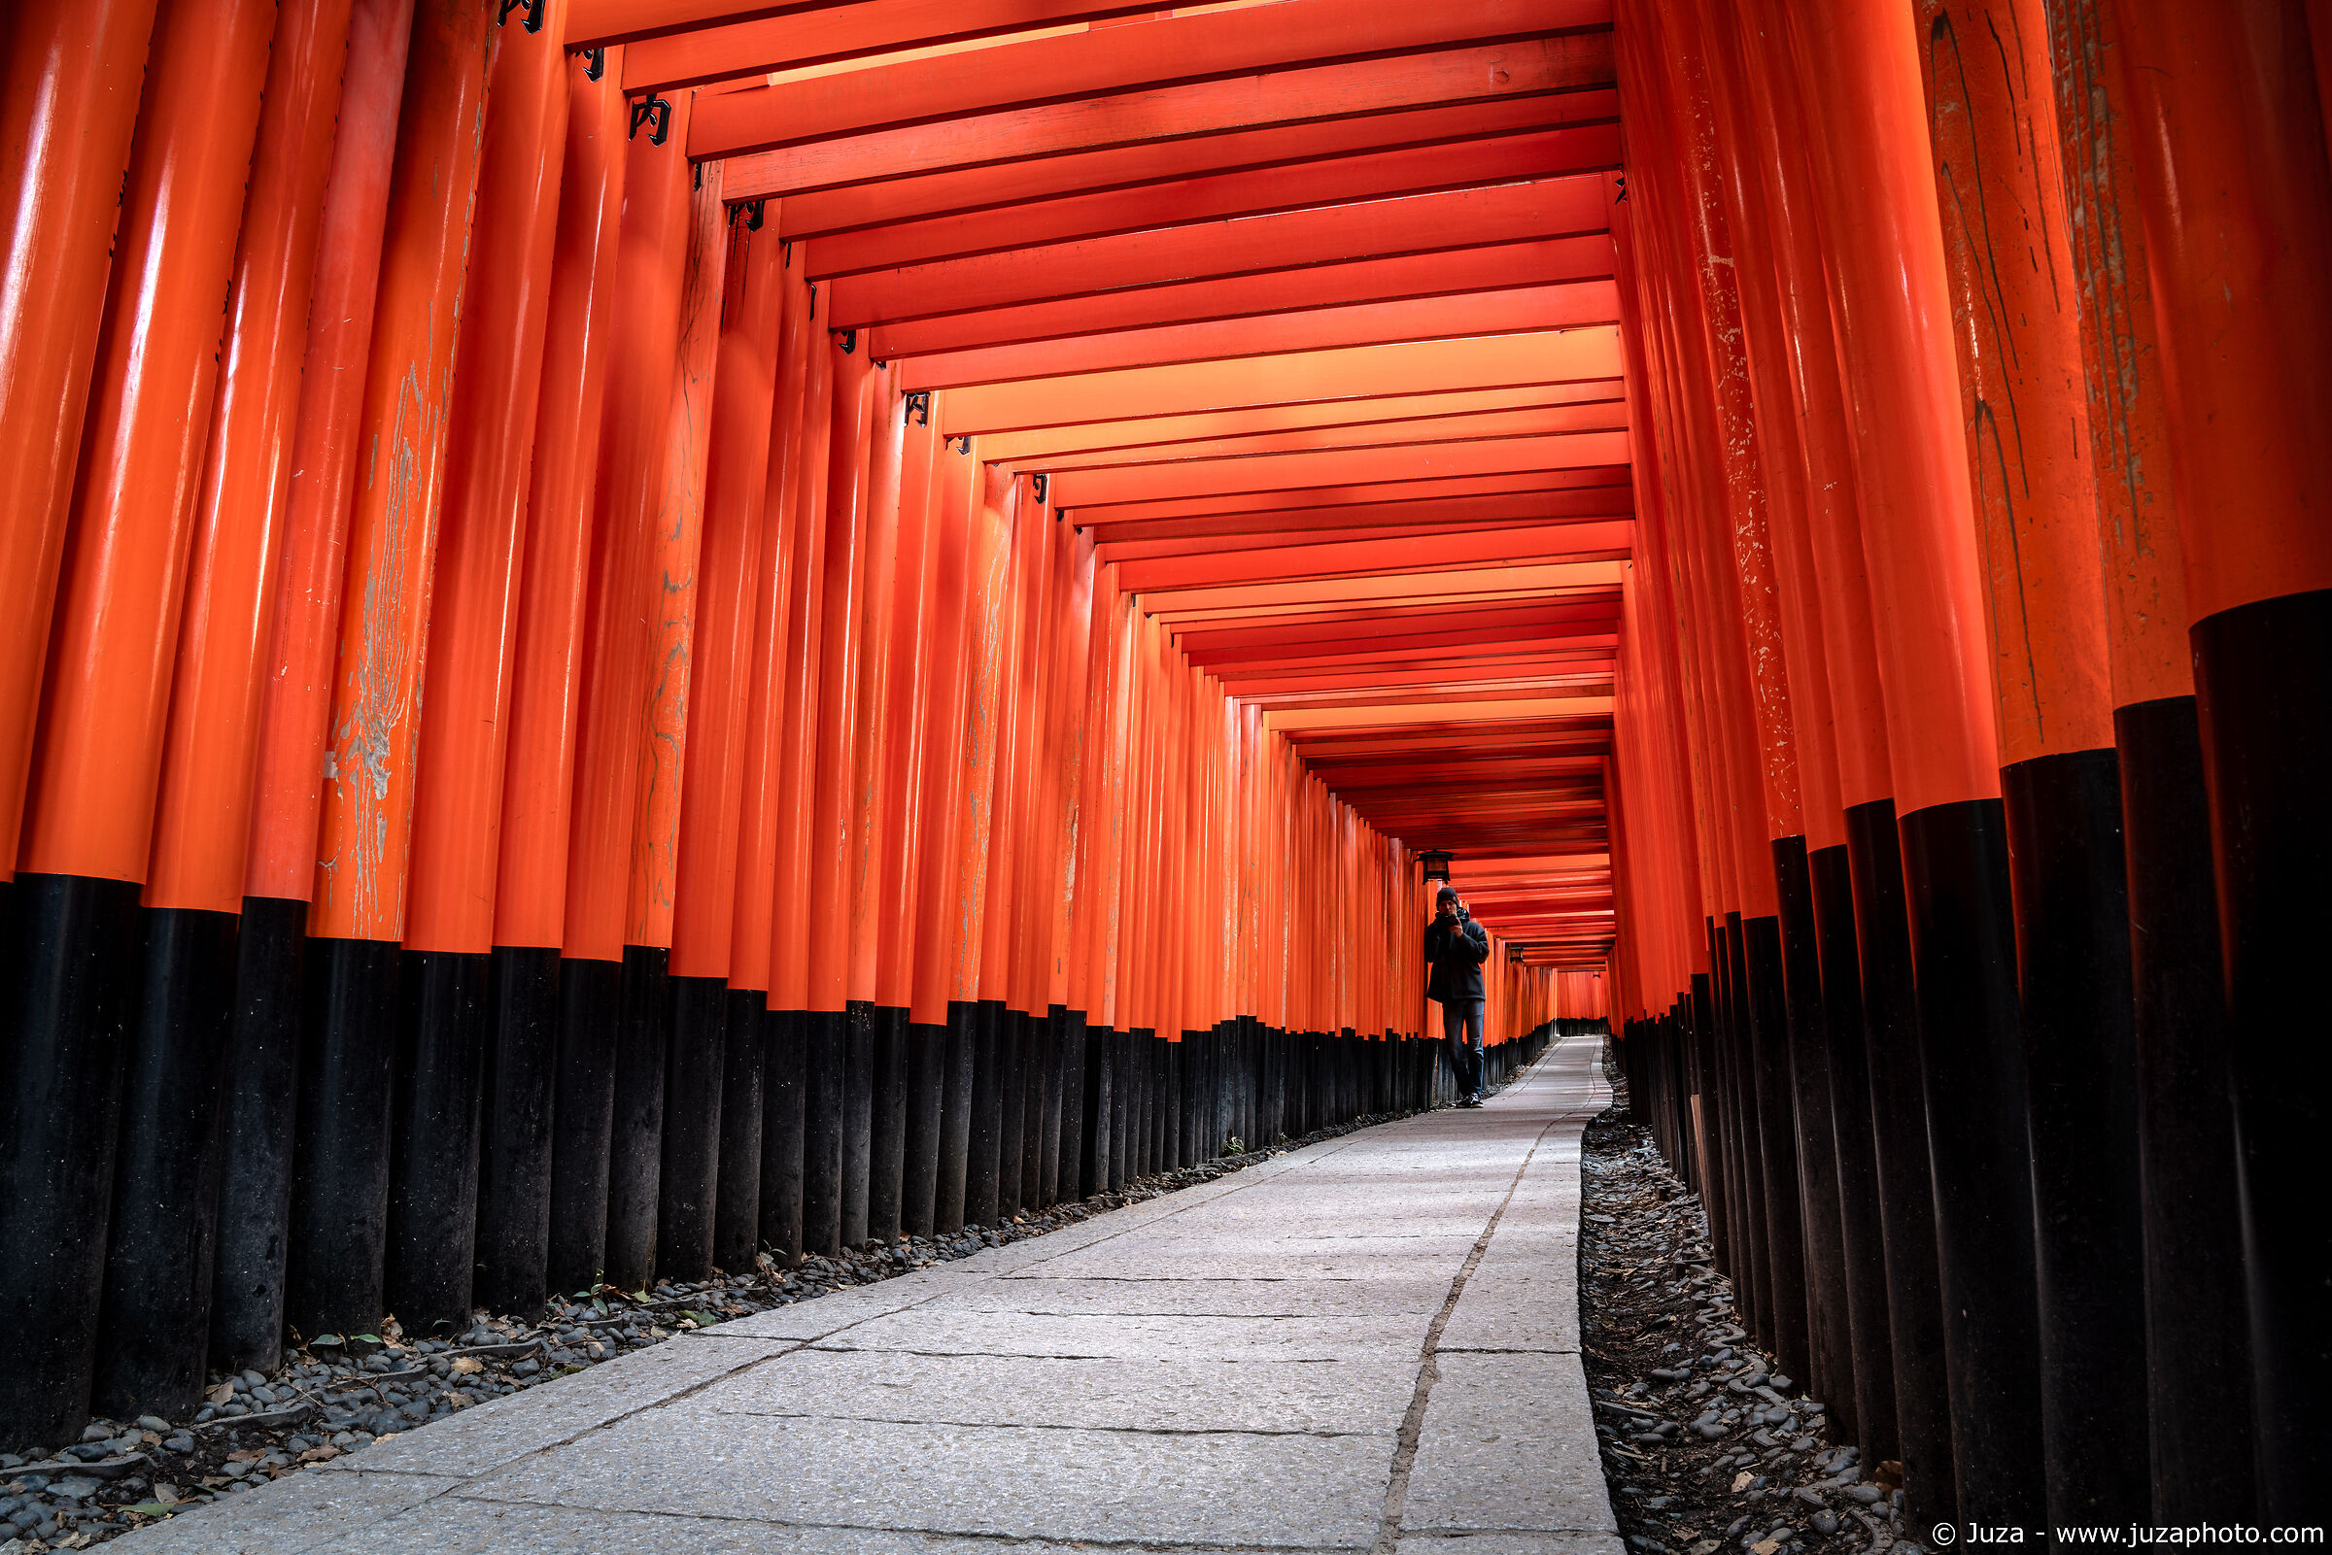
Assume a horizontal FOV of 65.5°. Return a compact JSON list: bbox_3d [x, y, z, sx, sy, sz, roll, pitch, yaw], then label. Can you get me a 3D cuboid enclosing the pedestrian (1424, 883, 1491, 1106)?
[{"bbox_3d":[2.300,1.742,14.350,0.520,1.740,0.400,-4,-12,22],"label":"pedestrian"}]

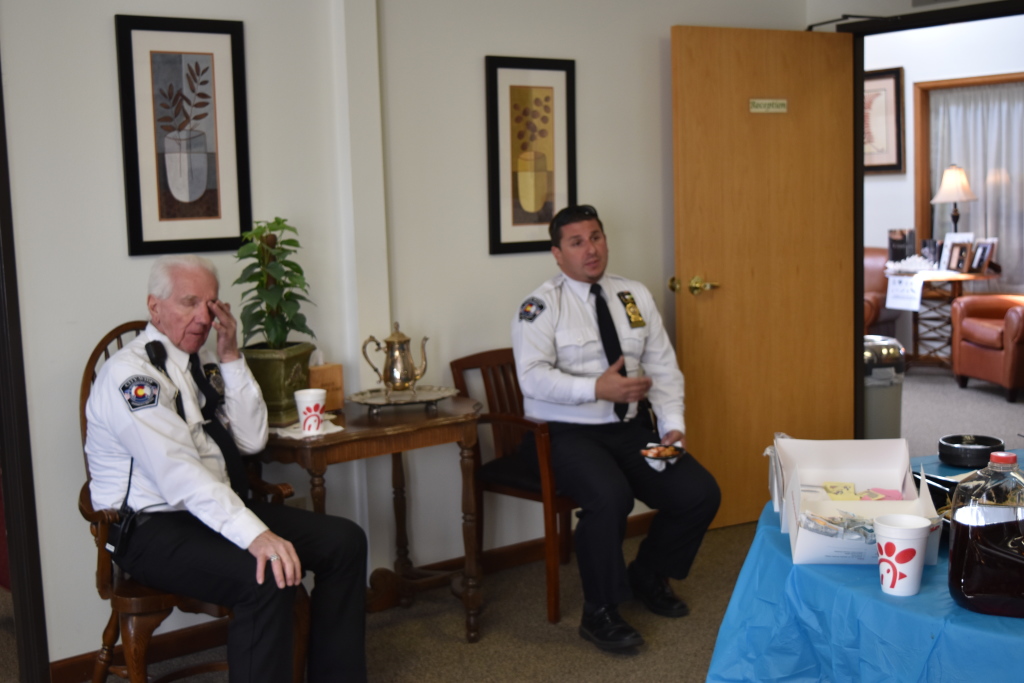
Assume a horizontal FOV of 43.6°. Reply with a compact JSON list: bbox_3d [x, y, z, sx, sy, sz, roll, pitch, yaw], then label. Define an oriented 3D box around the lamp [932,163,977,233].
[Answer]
[{"bbox_3d":[3.448,-0.955,9.999,0.355,0.847,0.355,1,7,19],"label":"lamp"}]

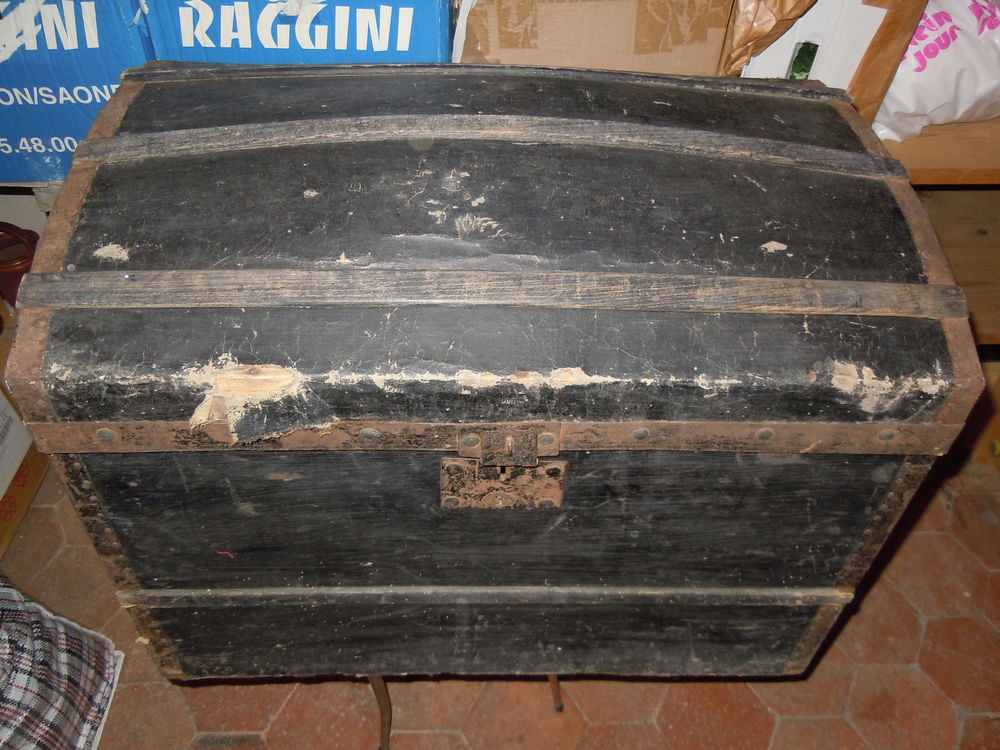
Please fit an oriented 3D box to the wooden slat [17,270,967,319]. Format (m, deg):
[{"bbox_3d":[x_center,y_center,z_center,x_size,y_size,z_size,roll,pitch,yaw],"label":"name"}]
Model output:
[{"bbox_3d":[0.004,-0.065,0.673,0.740,0.019,0.032,0,65,-3],"label":"wooden slat"}]

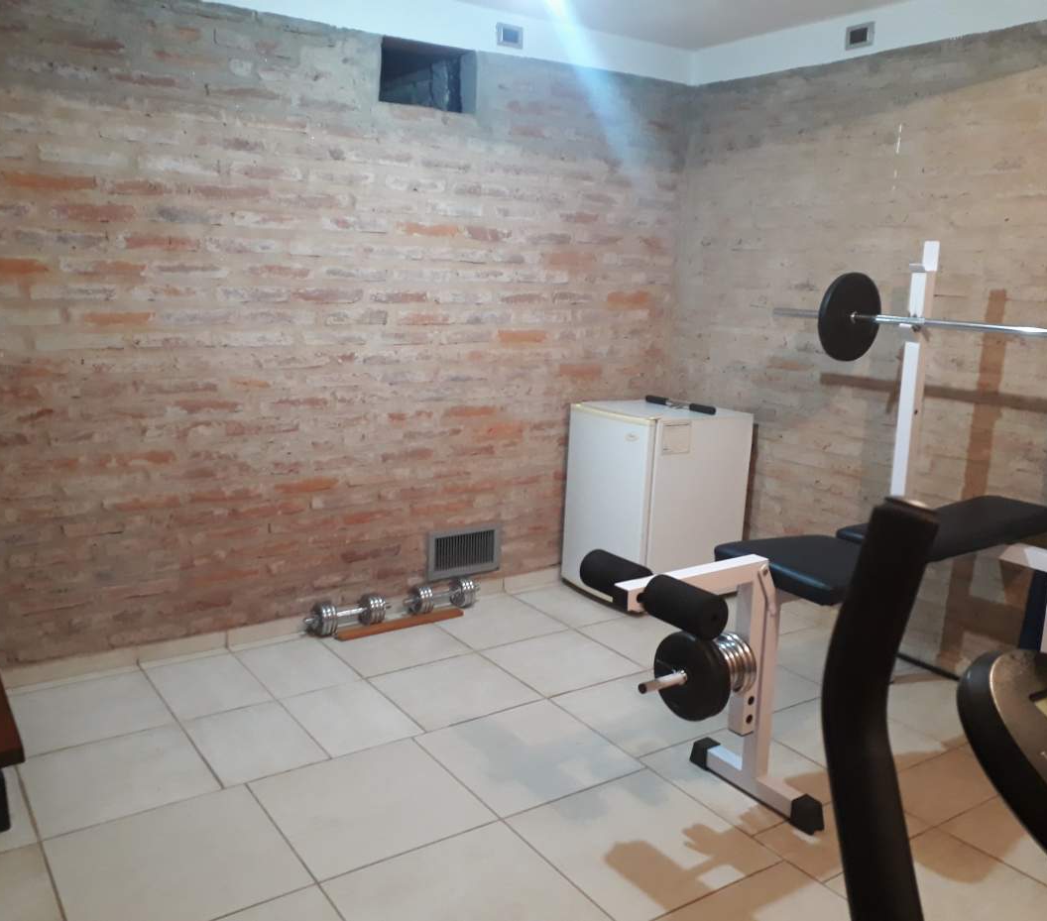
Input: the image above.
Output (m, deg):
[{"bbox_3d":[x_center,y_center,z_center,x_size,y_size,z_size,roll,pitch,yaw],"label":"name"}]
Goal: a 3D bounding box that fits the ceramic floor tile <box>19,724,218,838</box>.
[{"bbox_3d":[-1.121,0.874,2.644,0.450,0.010,0.450,-6,15,-34],"label":"ceramic floor tile"}]

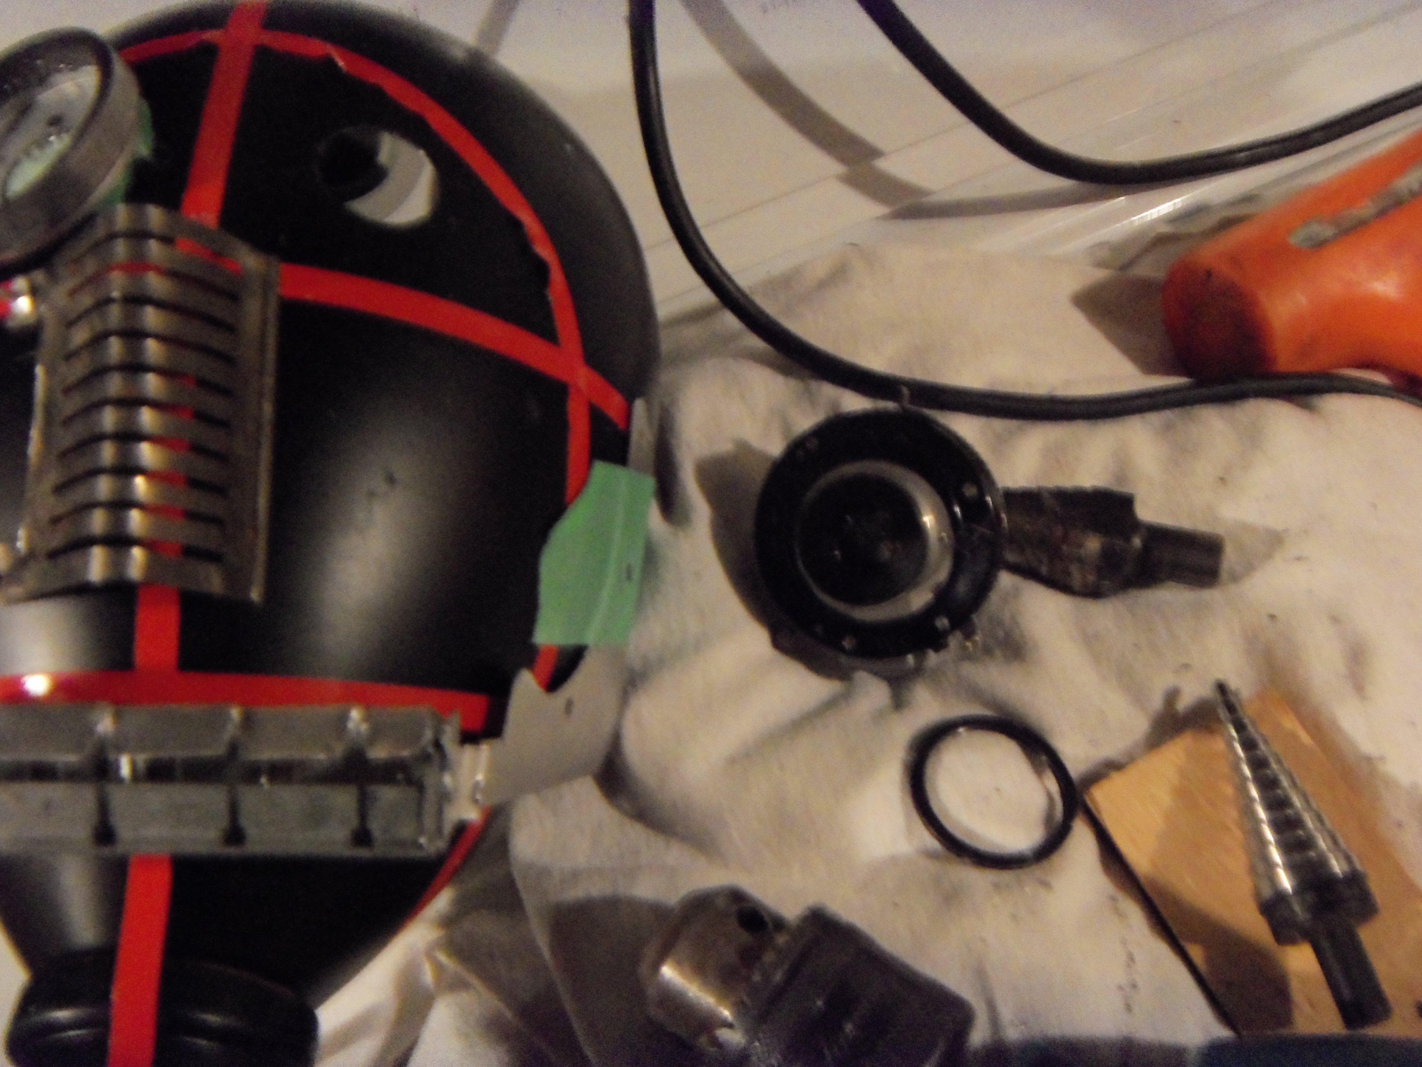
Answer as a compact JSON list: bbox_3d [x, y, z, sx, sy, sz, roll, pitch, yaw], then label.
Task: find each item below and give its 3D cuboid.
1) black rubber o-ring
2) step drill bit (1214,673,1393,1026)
[{"bbox_3d":[0.061,0.055,0.311,0.037,0.003,0.037,3,53,-4],"label":"black rubber o-ring"},{"bbox_3d":[0.118,0.062,0.295,0.020,0.020,0.077,-6,50,-6],"label":"step drill bit"}]

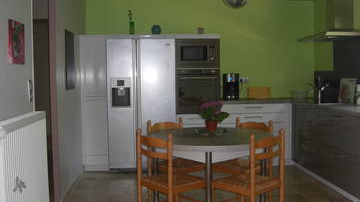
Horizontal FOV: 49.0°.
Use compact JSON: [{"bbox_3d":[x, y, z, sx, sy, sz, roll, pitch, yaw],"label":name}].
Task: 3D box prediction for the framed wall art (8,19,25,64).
[{"bbox_3d":[-1.090,-0.383,2.621,0.022,0.288,0.312,-1,4,-4],"label":"framed wall art"}]

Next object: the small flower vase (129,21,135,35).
[{"bbox_3d":[-0.644,-0.970,5.368,0.070,0.195,0.070,-1,4,-4],"label":"small flower vase"}]

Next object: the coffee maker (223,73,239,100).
[{"bbox_3d":[0.713,-0.196,5.569,0.215,0.370,0.240,-1,4,-4],"label":"coffee maker"}]

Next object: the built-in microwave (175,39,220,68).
[{"bbox_3d":[0.227,-0.641,5.475,0.588,0.387,0.450,-1,4,-4],"label":"built-in microwave"}]

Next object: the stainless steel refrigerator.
[{"bbox_3d":[-0.521,0.032,5.589,0.908,1.735,0.700,-1,4,-4],"label":"stainless steel refrigerator"}]

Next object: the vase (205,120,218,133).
[{"bbox_3d":[0.284,0.226,3.542,0.115,0.107,0.115,-1,4,-4],"label":"vase"}]

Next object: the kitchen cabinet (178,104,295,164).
[{"bbox_3d":[0.733,0.429,5.649,1.580,0.830,0.600,-1,4,-4],"label":"kitchen cabinet"}]

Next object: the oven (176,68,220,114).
[{"bbox_3d":[0.228,-0.145,5.555,0.588,0.610,0.550,-1,4,-4],"label":"oven"}]

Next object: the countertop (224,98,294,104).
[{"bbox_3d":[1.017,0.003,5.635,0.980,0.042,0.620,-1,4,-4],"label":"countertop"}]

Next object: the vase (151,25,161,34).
[{"bbox_3d":[-0.317,-0.956,5.394,0.137,0.152,0.137,-1,4,-4],"label":"vase"}]

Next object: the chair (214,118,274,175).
[{"bbox_3d":[0.553,0.597,3.596,0.410,0.845,0.420,-4,5,-39],"label":"chair"}]

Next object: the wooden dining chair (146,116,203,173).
[{"bbox_3d":[-0.013,0.602,3.638,0.420,0.845,0.410,-4,5,-39],"label":"wooden dining chair"}]

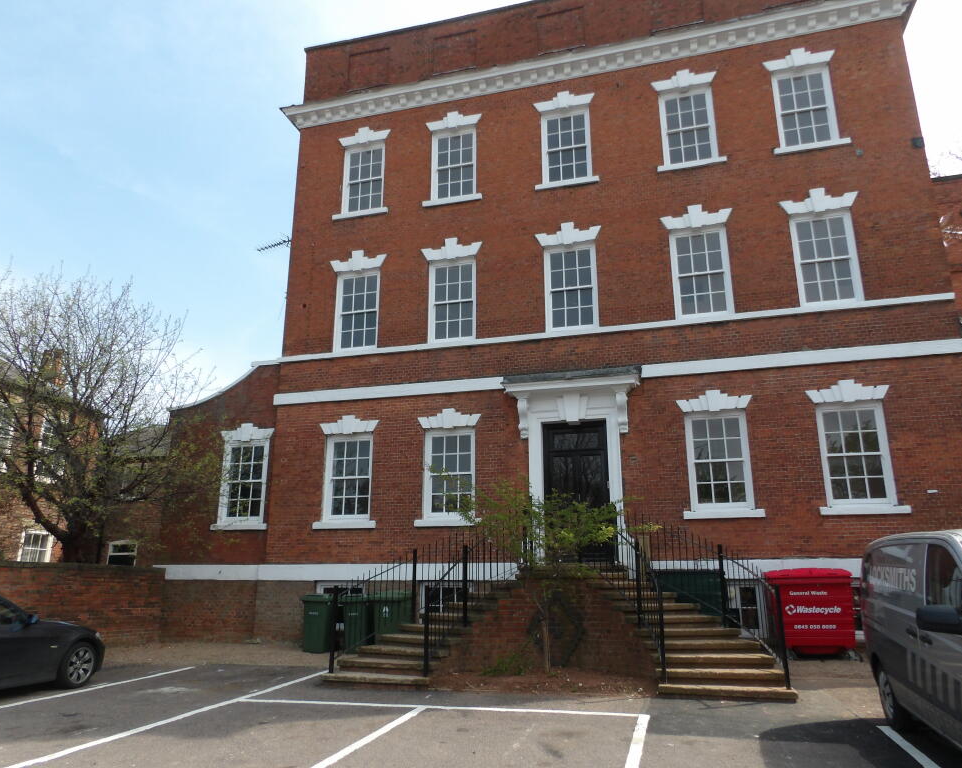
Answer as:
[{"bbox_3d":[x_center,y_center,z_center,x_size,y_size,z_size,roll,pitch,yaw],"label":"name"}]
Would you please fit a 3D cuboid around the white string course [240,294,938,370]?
[{"bbox_3d":[1.688,-1.079,15.414,15.174,0.152,0.160,-4,-16,15],"label":"white string course"}]

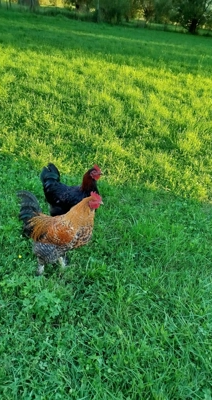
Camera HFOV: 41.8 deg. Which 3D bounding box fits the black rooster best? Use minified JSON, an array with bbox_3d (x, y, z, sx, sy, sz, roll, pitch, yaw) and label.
[{"bbox_3d":[-0.225,0.001,1.871,0.400,0.470,0.200,1,35,-7],"label":"black rooster"}]

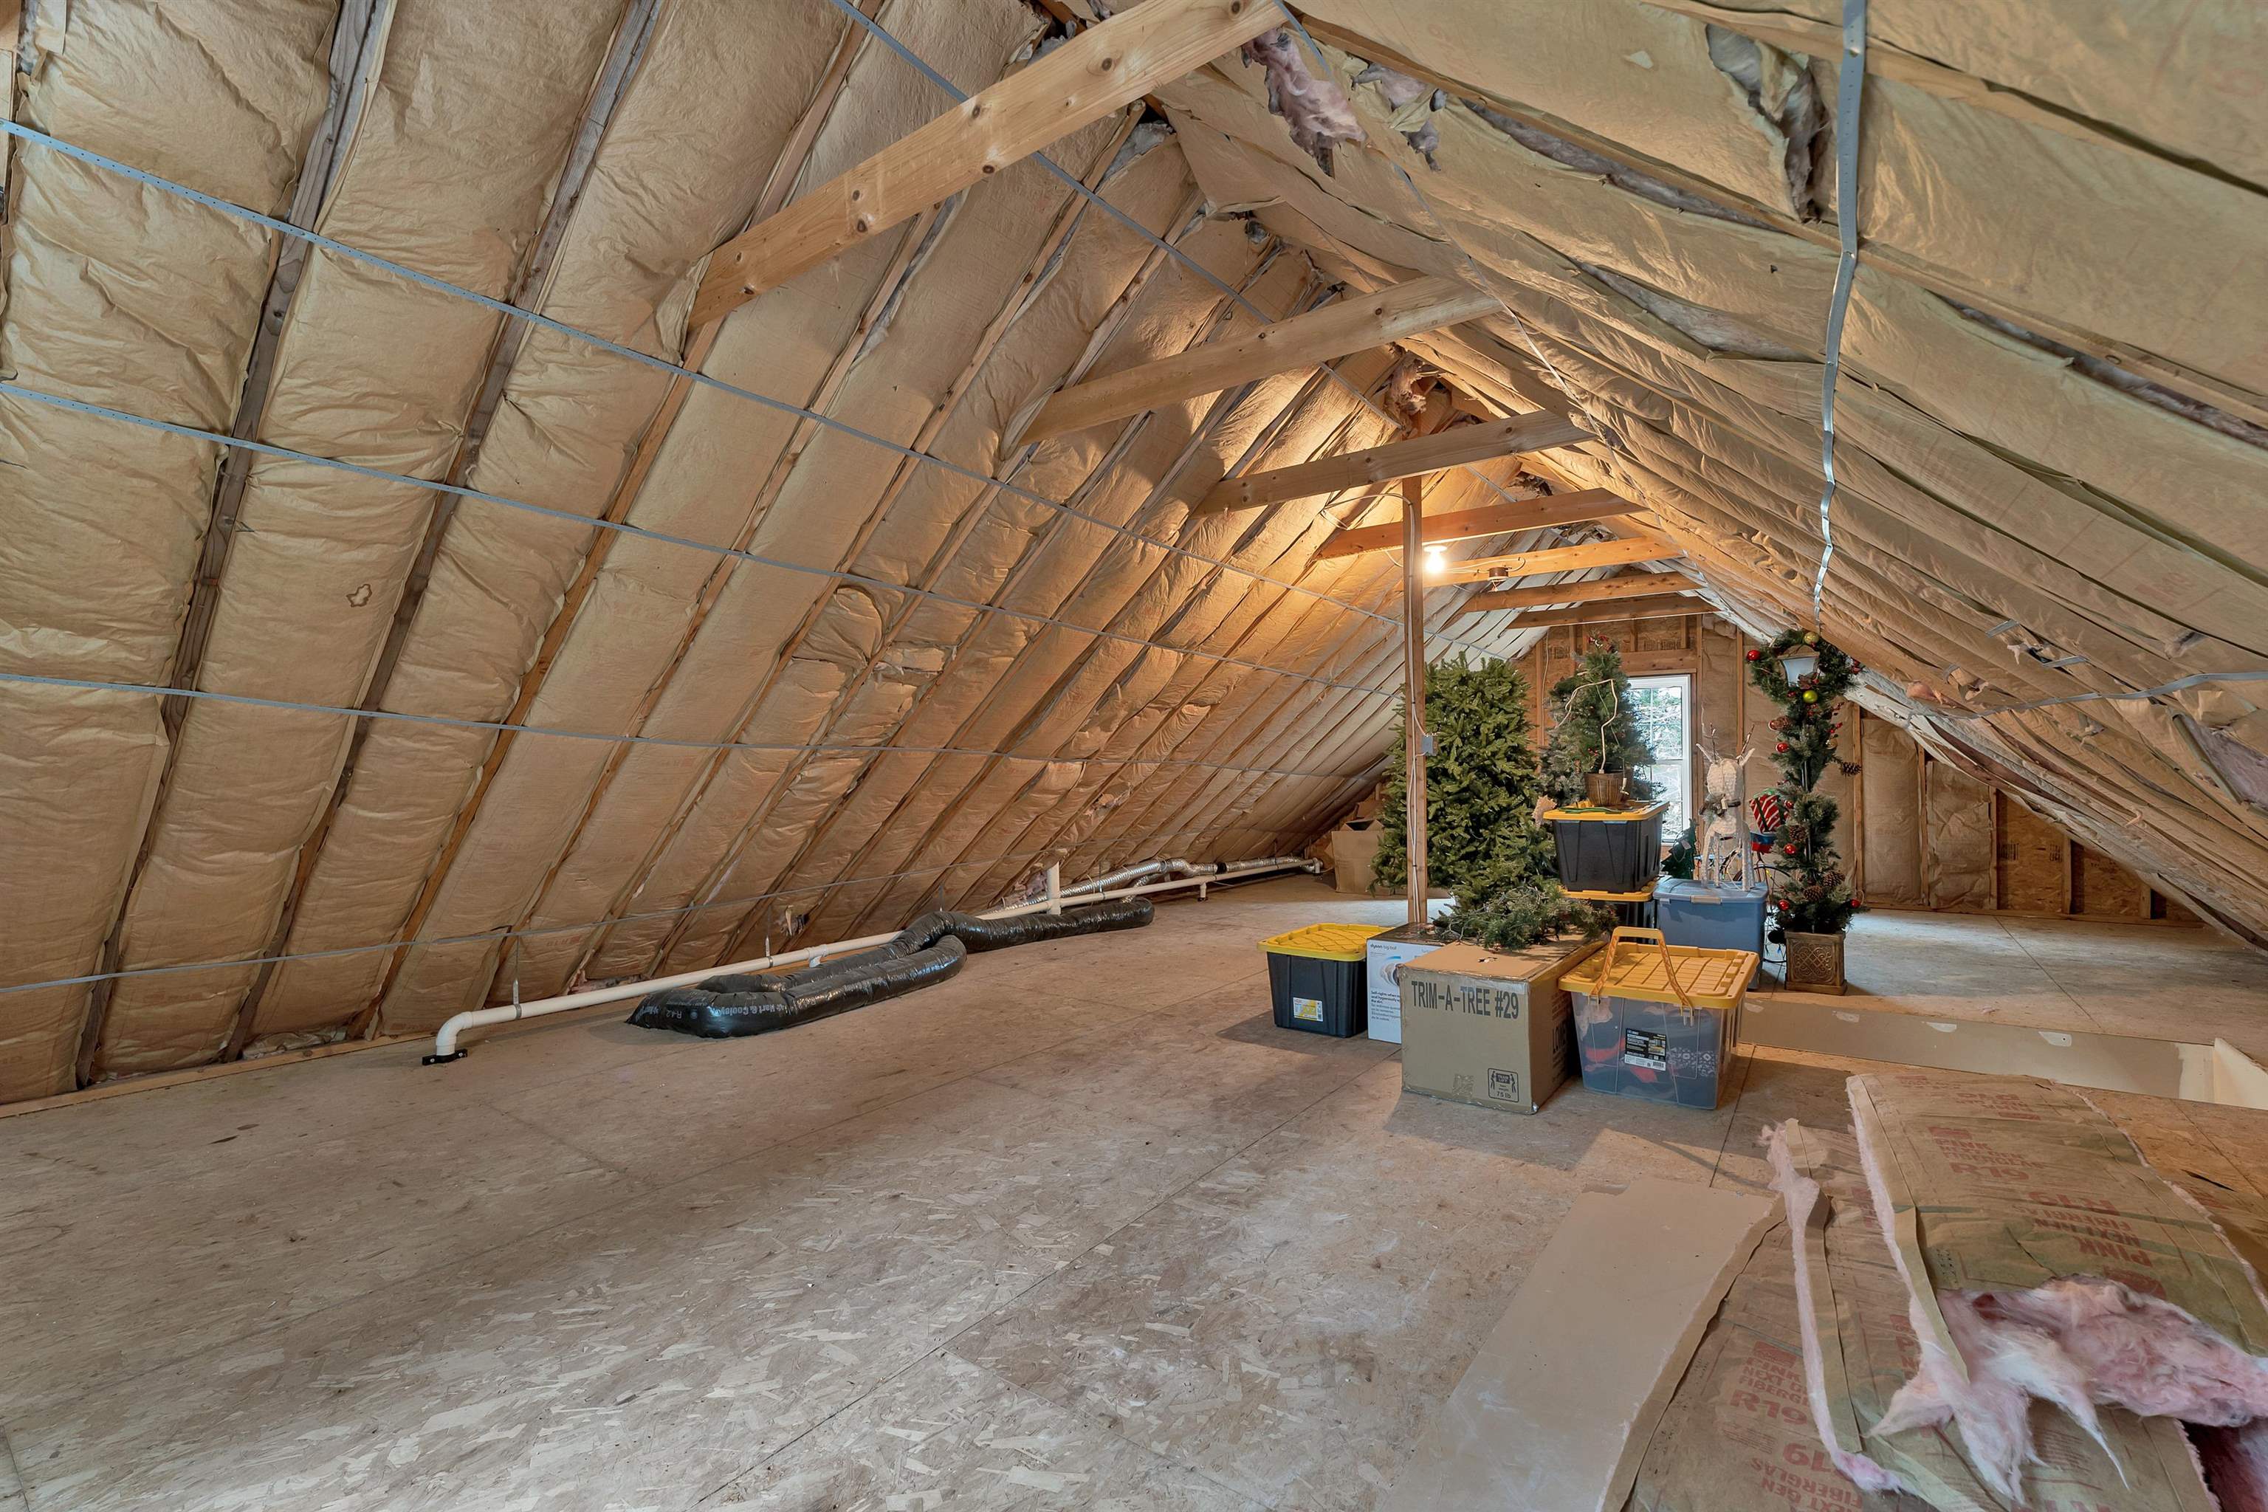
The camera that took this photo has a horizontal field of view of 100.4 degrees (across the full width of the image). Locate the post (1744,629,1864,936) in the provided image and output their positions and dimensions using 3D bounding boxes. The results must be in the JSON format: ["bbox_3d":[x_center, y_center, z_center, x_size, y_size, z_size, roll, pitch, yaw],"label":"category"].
[{"bbox_3d":[3.724,0.204,5.253,0.520,1.820,0.450,0,-1,37],"label":"post"}]

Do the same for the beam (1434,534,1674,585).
[{"bbox_3d":[2.521,-1.223,6.046,1.820,0.140,0.040,-1,-1,36],"label":"beam"}]

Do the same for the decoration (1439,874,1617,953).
[{"bbox_3d":[1.664,0.652,4.031,0.680,0.280,0.480,-1,-1,36],"label":"decoration"}]

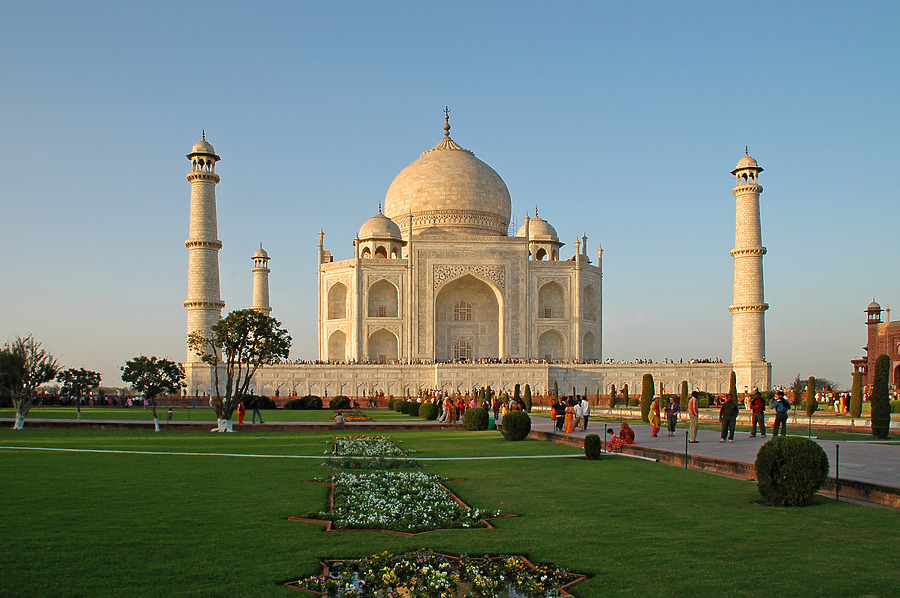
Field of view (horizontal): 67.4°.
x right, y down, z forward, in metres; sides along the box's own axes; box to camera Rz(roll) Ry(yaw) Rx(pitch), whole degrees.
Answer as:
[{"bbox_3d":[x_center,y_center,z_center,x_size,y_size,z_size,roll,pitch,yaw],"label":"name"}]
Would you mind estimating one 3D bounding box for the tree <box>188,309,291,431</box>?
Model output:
[{"bbox_3d":[-13.769,4.605,44.105,6.672,7.977,6.672,0,-9,0],"label":"tree"}]

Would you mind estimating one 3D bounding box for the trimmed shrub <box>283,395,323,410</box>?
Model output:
[{"bbox_3d":[-21.726,15.379,100.000,5.400,2.150,3.200,-1,-9,9],"label":"trimmed shrub"}]

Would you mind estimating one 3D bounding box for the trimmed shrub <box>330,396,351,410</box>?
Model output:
[{"bbox_3d":[-13.437,12.863,83.127,2.404,1.669,2.404,0,-9,0],"label":"trimmed shrub"}]

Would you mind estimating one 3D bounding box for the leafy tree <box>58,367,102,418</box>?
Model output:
[{"bbox_3d":[-35.917,9.171,65.368,4.362,4.848,4.362,0,-9,0],"label":"leafy tree"}]

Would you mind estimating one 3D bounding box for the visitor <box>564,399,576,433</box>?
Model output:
[{"bbox_3d":[5.560,5.435,31.113,0.400,1.487,0.460,7,-11,-40],"label":"visitor"}]

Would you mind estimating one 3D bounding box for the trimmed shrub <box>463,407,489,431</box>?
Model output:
[{"bbox_3d":[1.555,7.261,40.800,1.550,1.420,1.550,-1,-9,9],"label":"trimmed shrub"}]

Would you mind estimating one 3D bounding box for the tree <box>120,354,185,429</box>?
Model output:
[{"bbox_3d":[-17.398,5.565,39.500,3.700,4.350,3.600,-1,-9,9],"label":"tree"}]

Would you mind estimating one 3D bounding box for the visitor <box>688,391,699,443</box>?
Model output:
[{"bbox_3d":[8.244,3.997,22.800,0.360,1.720,0.480,1,-9,-9],"label":"visitor"}]

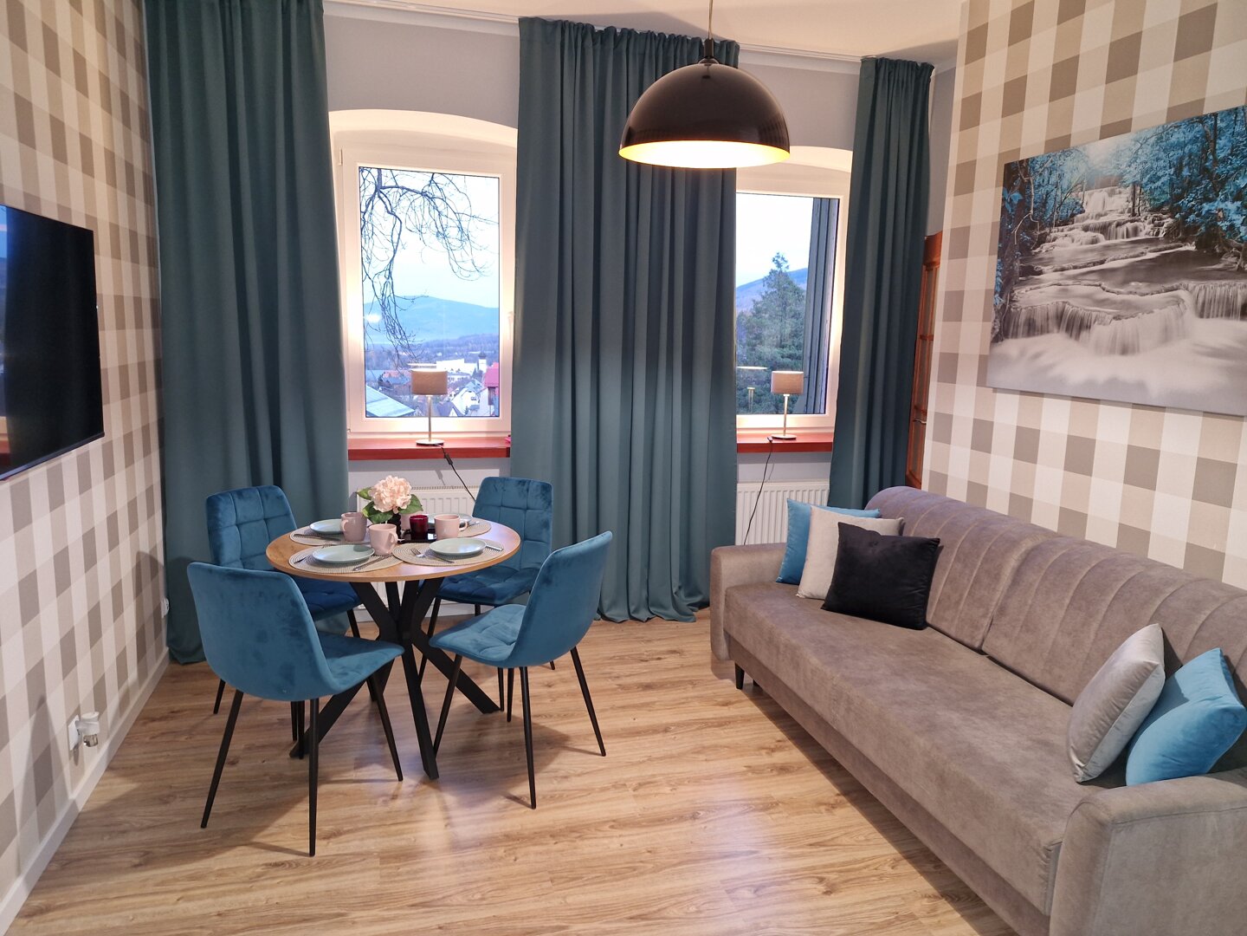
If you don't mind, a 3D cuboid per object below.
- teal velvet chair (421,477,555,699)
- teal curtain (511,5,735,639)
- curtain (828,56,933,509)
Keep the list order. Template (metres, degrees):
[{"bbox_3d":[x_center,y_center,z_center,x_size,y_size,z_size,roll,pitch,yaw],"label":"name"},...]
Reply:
[{"bbox_3d":[-0.587,0.513,3.607,0.445,0.870,0.530,6,11,22],"label":"teal velvet chair"},{"bbox_3d":[0.042,-0.633,4.218,1.210,2.950,0.170,-1,10,-16],"label":"teal curtain"},{"bbox_3d":[1.418,-0.669,4.607,0.500,2.950,0.170,-1,10,-16],"label":"curtain"}]

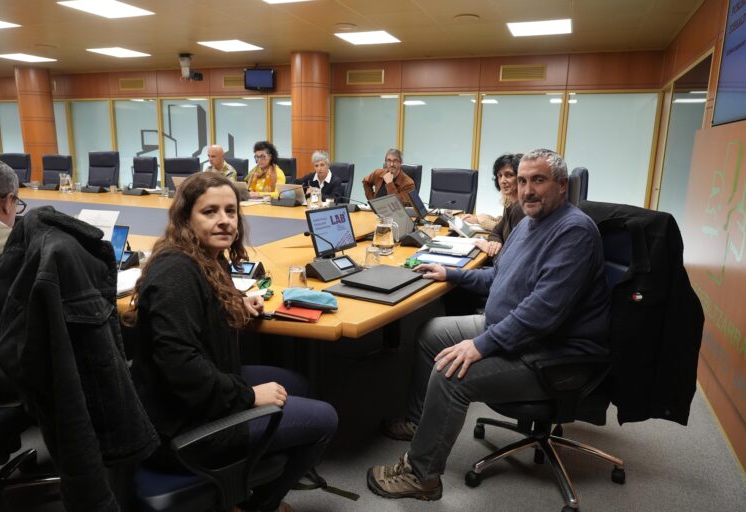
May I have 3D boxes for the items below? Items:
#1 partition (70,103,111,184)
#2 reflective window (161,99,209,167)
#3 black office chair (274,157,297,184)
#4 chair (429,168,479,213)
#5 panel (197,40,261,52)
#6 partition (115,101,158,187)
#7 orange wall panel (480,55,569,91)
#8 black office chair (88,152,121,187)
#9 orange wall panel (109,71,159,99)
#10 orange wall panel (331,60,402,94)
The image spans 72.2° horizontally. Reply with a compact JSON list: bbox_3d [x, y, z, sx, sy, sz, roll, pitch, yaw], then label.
[{"bbox_3d":[-5.148,-1.852,9.518,1.052,2.030,0.060,6,13,21],"label":"partition"},{"bbox_3d":[-3.156,-1.642,8.756,1.064,2.030,0.060,6,13,21],"label":"reflective window"},{"bbox_3d":[-1.187,-0.582,6.163,0.600,1.180,0.640,5,12,18],"label":"black office chair"},{"bbox_3d":[0.728,-0.313,5.250,0.600,1.110,0.640,6,12,23],"label":"chair"},{"bbox_3d":[-1.863,-2.784,6.746,0.600,0.050,0.600,6,12,21],"label":"panel"},{"bbox_3d":[-4.182,-1.764,9.195,1.050,2.040,0.050,6,12,20],"label":"partition"},{"bbox_3d":[1.946,-2.372,6.662,1.110,0.430,0.040,6,12,20],"label":"orange wall panel"},{"bbox_3d":[-3.982,-0.871,7.358,0.620,1.220,0.660,3,12,7],"label":"black office chair"},{"bbox_3d":[-4.320,-3.086,9.253,1.140,0.465,0.050,6,12,21],"label":"orange wall panel"},{"bbox_3d":[-0.114,-2.536,7.348,1.102,0.430,0.050,6,13,21],"label":"orange wall panel"}]

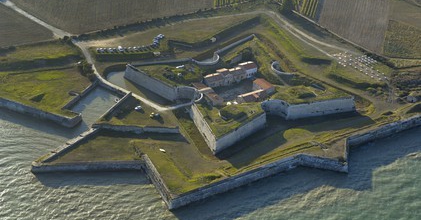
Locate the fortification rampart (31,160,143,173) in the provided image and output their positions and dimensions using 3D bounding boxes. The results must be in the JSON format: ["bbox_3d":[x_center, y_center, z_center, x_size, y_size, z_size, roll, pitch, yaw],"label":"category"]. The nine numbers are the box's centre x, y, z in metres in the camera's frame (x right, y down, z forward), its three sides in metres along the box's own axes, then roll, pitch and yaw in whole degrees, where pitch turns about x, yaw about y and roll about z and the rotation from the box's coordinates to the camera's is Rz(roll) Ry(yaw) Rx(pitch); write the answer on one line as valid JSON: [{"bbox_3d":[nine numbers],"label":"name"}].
[{"bbox_3d":[-68.390,31.550,464.680,58.720,5.400,3.000,-1,30,-8],"label":"fortification rampart"}]

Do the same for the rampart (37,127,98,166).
[{"bbox_3d":[-81.910,22.410,478.040,3.500,4.500,49.640,22,34,29],"label":"rampart"}]

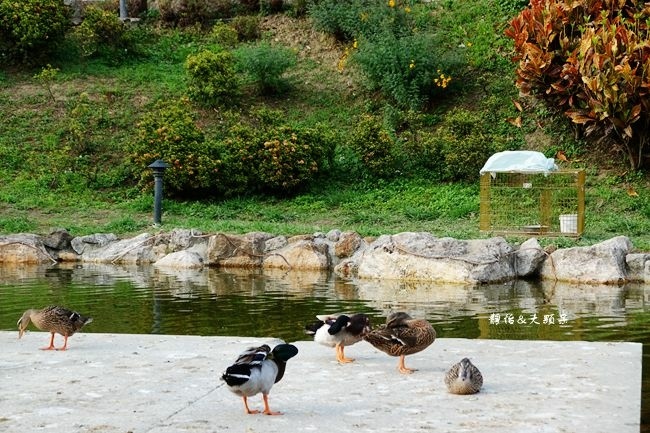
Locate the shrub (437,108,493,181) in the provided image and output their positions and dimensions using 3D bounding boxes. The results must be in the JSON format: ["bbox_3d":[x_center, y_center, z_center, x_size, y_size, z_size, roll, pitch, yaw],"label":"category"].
[{"bbox_3d":[1.617,-0.834,20.500,0.660,0.820,0.660,0,3,0],"label":"shrub"}]

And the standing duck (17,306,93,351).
[{"bbox_3d":[-1.493,0.620,9.800,0.415,0.240,0.170,0,3,-3],"label":"standing duck"}]

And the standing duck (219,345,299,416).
[{"bbox_3d":[-0.299,0.741,8.087,0.330,0.315,0.200,-2,4,-30],"label":"standing duck"}]

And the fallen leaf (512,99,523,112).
[{"bbox_3d":[2.416,-1.393,22.200,0.080,0.040,0.210,-23,49,-22],"label":"fallen leaf"}]

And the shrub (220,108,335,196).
[{"bbox_3d":[-0.577,-0.790,21.500,1.370,1.030,1.150,0,3,0],"label":"shrub"}]

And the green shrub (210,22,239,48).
[{"bbox_3d":[-1.494,-2.691,26.300,0.420,0.390,0.410,0,3,0],"label":"green shrub"}]

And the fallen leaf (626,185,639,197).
[{"bbox_3d":[3.268,-0.276,18.800,0.120,0.080,0.110,0,3,0],"label":"fallen leaf"}]

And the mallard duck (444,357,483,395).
[{"bbox_3d":[0.688,0.785,8.729,0.190,0.185,0.360,0,3,5],"label":"mallard duck"}]

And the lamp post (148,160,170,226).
[{"bbox_3d":[-1.858,-0.263,19.800,0.235,0.730,0.235,0,3,0],"label":"lamp post"}]

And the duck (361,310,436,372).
[{"bbox_3d":[0.389,0.666,9.352,0.380,0.320,0.190,0,3,-3],"label":"duck"}]

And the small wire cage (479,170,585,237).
[{"bbox_3d":[2.183,-0.137,18.700,1.080,0.670,0.680,0,3,9],"label":"small wire cage"}]

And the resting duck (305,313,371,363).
[{"bbox_3d":[0.069,0.669,9.781,0.350,0.265,0.190,0,3,-9],"label":"resting duck"}]

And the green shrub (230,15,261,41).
[{"bbox_3d":[-1.151,-2.735,25.600,0.440,0.380,0.420,0,3,0],"label":"green shrub"}]

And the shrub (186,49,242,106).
[{"bbox_3d":[-1.501,-1.854,23.600,0.740,0.760,0.720,0,3,0],"label":"shrub"}]

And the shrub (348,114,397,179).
[{"bbox_3d":[0.593,-0.875,22.100,0.600,0.790,0.600,0,3,0],"label":"shrub"}]

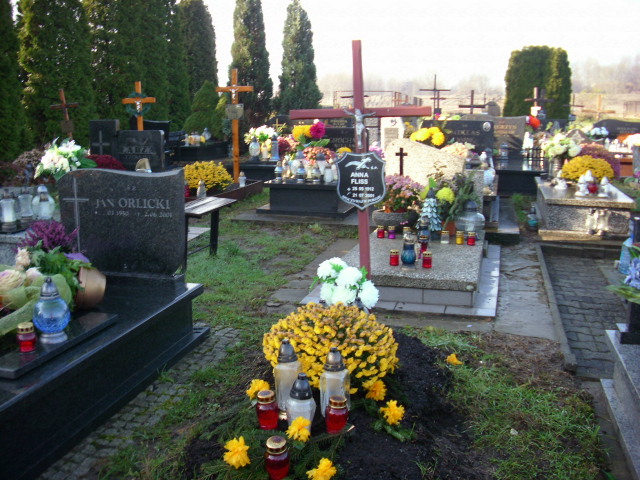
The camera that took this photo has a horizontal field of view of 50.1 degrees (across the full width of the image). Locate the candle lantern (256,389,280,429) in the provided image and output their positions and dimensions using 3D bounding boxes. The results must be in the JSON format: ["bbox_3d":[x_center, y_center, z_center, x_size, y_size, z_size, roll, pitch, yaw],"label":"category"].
[{"bbox_3d":[-0.182,0.592,2.370,0.075,0.130,0.075,0,12,0],"label":"candle lantern"}]

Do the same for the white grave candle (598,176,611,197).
[{"bbox_3d":[3.238,-0.604,7.800,0.118,0.225,0.118,3,12,14],"label":"white grave candle"}]

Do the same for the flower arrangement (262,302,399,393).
[{"bbox_3d":[0.043,0.441,2.780,0.550,0.340,0.530,3,12,14],"label":"flower arrangement"}]

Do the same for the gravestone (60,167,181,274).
[{"bbox_3d":[-1.191,-0.117,4.122,0.786,0.610,0.080,3,12,15],"label":"gravestone"}]

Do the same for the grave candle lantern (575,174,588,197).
[{"bbox_3d":[3.001,-0.622,7.850,0.130,0.240,0.130,3,12,14],"label":"grave candle lantern"}]

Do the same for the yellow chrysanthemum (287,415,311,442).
[{"bbox_3d":[-0.073,0.643,2.320,0.083,0.088,0.075,0,11,0],"label":"yellow chrysanthemum"}]

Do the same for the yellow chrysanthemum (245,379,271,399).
[{"bbox_3d":[-0.233,0.557,2.550,0.093,0.070,0.085,-2,12,-6],"label":"yellow chrysanthemum"}]

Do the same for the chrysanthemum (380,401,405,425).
[{"bbox_3d":[0.257,0.614,2.420,0.087,0.075,0.080,1,12,6],"label":"chrysanthemum"}]

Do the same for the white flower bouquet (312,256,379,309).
[{"bbox_3d":[0.134,0.224,3.600,0.340,0.290,0.290,3,11,15],"label":"white flower bouquet"}]

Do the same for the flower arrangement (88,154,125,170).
[{"bbox_3d":[-2.571,-0.857,8.200,0.550,0.420,0.520,3,12,15],"label":"flower arrangement"}]

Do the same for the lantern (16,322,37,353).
[{"bbox_3d":[-1.275,0.423,2.962,0.084,0.119,0.084,3,11,14],"label":"lantern"}]

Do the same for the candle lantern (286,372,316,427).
[{"bbox_3d":[-0.060,0.542,2.304,0.100,0.189,0.100,0,12,0],"label":"candle lantern"}]

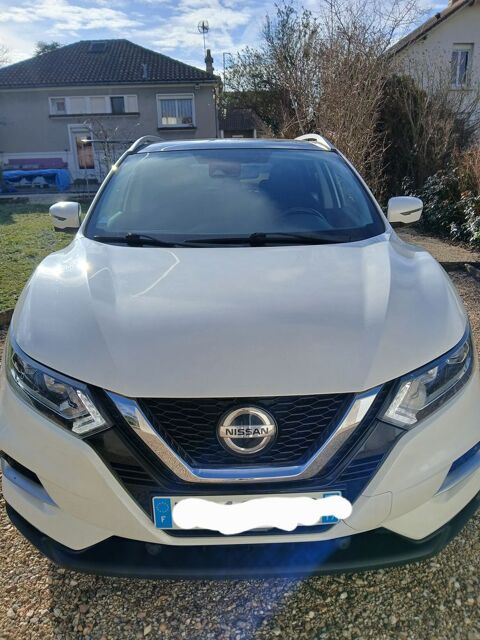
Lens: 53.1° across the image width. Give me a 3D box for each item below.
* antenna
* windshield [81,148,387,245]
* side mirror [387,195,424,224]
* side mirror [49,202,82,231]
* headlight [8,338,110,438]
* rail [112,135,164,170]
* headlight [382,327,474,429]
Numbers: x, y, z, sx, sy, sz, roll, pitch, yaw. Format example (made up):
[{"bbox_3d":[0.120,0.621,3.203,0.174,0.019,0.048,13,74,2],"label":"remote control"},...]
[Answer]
[{"bbox_3d":[-1.521,-11.500,19.500,0.460,1.200,0.600,-2,17,0],"label":"antenna"},{"bbox_3d":[-0.005,-0.660,2.509,1.410,0.130,1.030,-2,44,0],"label":"windshield"},{"bbox_3d":[0.922,-0.605,2.660,0.205,0.170,0.140,-2,17,0],"label":"side mirror"},{"bbox_3d":[-0.928,-0.566,2.655,0.205,0.170,0.140,-2,17,0],"label":"side mirror"},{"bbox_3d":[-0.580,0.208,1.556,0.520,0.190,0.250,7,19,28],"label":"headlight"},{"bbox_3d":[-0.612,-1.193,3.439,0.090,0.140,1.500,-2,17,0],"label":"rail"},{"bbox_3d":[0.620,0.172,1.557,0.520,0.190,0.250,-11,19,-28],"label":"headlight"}]

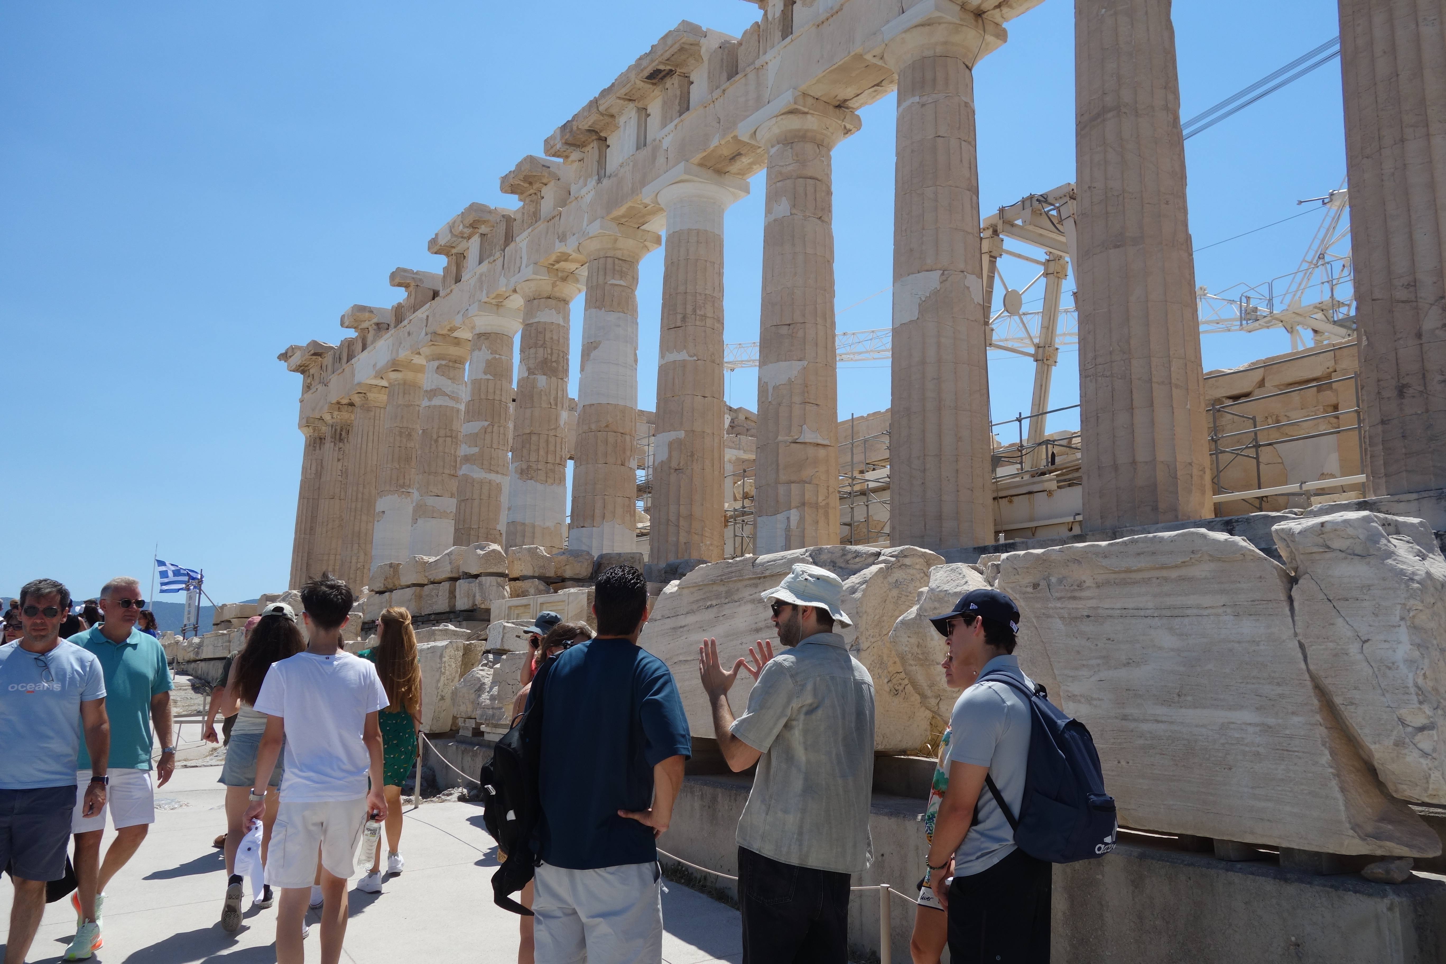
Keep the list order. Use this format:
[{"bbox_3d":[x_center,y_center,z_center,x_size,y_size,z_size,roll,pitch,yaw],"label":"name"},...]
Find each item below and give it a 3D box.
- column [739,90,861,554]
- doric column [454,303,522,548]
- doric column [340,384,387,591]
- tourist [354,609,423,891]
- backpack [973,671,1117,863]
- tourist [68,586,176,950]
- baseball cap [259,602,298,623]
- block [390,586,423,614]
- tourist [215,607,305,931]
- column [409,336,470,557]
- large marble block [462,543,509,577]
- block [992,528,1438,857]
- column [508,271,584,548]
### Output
[{"bbox_3d":[1.669,-3.207,25.069,2.030,10.430,2.030,8,-12,-34],"label":"column"},{"bbox_3d":[-8.209,-0.947,38.972,2.020,10.430,2.020,8,-12,-34],"label":"doric column"},{"bbox_3d":[-15.637,1.000,49.334,2.020,10.430,2.020,8,-13,-34],"label":"doric column"},{"bbox_3d":[-2.090,1.626,6.976,0.450,1.680,0.440,9,-13,-37],"label":"tourist"},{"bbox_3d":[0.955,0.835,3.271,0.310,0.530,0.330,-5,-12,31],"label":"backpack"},{"bbox_3d":[-3.013,1.419,5.580,0.560,1.770,0.600,5,-11,-21],"label":"tourist"},{"bbox_3d":[-2.382,0.699,6.026,0.185,0.130,0.270,5,-11,-21],"label":"baseball cap"},{"bbox_3d":[-5.986,2.403,22.161,0.550,0.530,1.220,8,-13,-34],"label":"block"},{"bbox_3d":[-2.508,1.492,6.102,0.500,1.680,0.650,6,-11,-28],"label":"tourist"},{"bbox_3d":[-10.692,-0.191,42.410,2.020,10.430,2.020,8,-13,-34],"label":"column"},{"bbox_3d":[-4.173,1.399,19.715,0.520,0.530,0.820,8,-13,-34],"label":"large marble block"},{"bbox_3d":[2.288,0.953,5.394,0.650,1.380,1.920,8,-12,-34],"label":"block"},{"bbox_3d":[-5.747,-1.382,35.485,2.020,10.430,2.020,8,-13,-34],"label":"column"}]

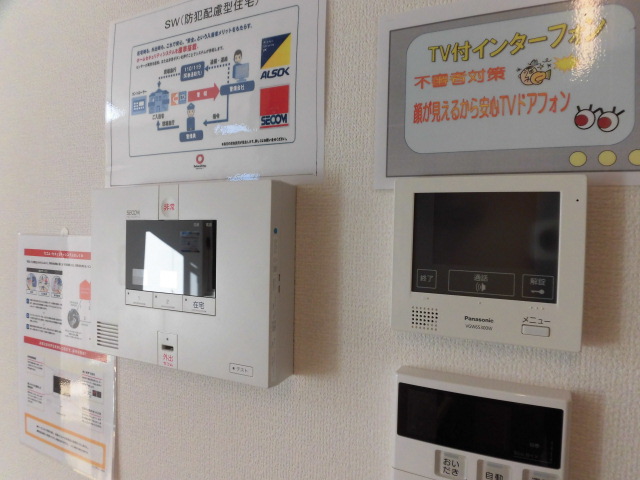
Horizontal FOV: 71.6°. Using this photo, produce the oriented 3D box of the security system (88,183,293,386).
[{"bbox_3d":[-0.142,0.037,0.472,0.240,0.187,0.045,2,1,26],"label":"security system"}]

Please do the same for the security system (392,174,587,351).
[{"bbox_3d":[0.128,0.015,0.350,0.137,0.125,0.023,2,1,26],"label":"security system"}]

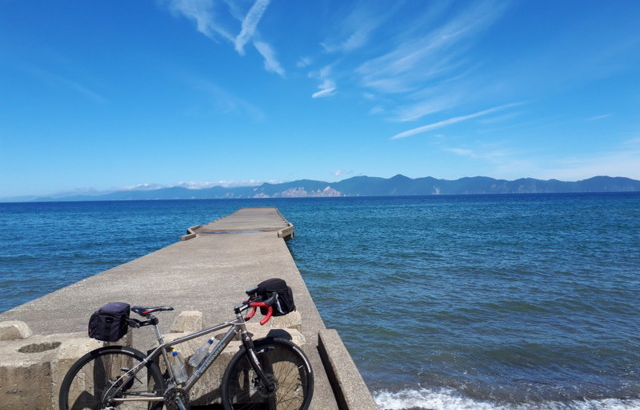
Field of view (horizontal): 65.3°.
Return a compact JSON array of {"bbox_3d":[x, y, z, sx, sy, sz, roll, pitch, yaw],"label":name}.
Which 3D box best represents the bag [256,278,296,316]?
[{"bbox_3d":[-0.320,0.663,3.579,0.190,0.230,0.250,-14,-4,-22],"label":"bag"}]

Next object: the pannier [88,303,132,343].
[{"bbox_3d":[-1.406,0.778,3.339,0.190,0.210,0.255,7,-6,-8],"label":"pannier"}]

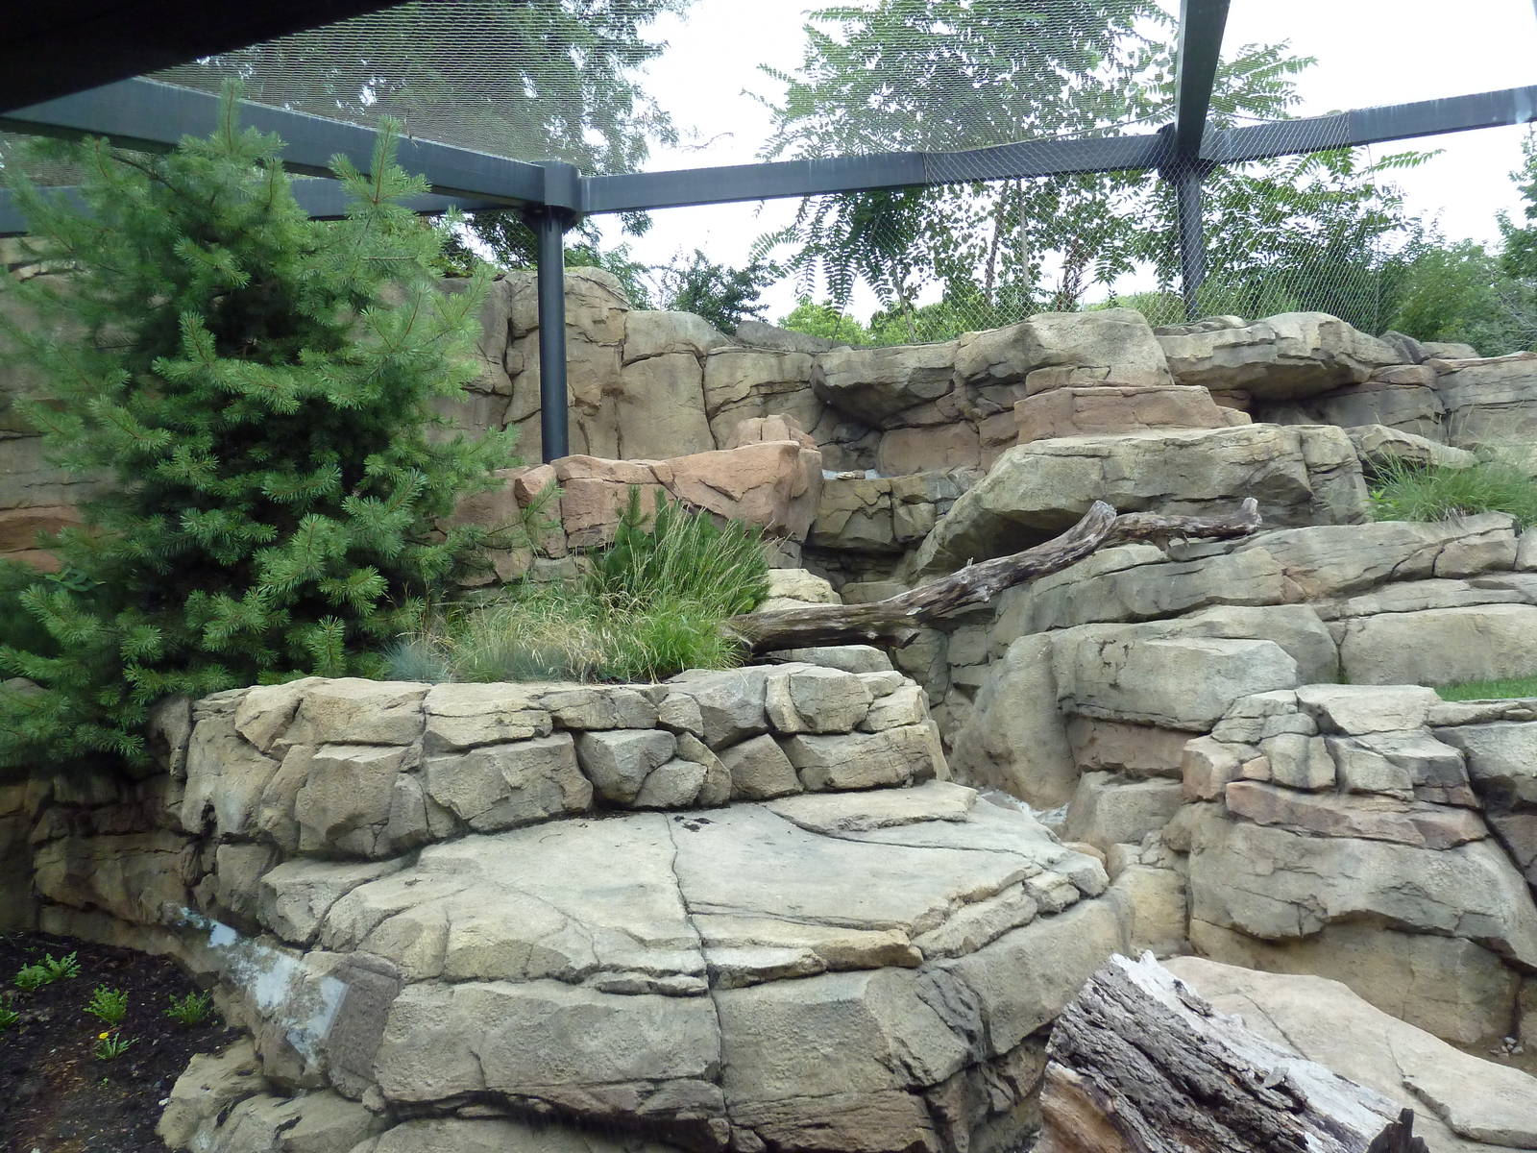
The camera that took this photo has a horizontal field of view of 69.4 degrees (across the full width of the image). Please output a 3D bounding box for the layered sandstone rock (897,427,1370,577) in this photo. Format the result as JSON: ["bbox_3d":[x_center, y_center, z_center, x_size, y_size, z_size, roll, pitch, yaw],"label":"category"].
[{"bbox_3d":[2.560,-0.500,8.000,3.000,0.950,1.500,-2,-3,0],"label":"layered sandstone rock"}]

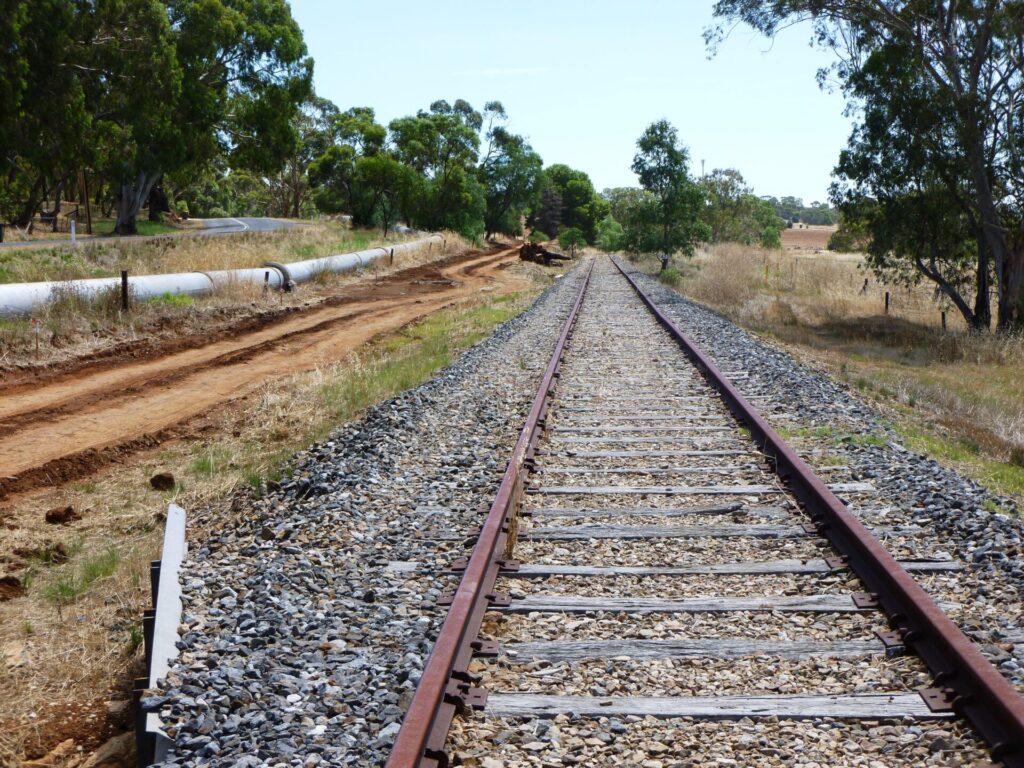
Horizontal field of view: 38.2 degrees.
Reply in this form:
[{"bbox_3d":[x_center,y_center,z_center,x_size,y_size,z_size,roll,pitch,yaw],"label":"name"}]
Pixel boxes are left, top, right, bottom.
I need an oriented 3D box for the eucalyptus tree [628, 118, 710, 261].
[{"bbox_3d":[7.964,-9.583,76.000,4.300,7.900,4.200,0,6,0],"label":"eucalyptus tree"}]

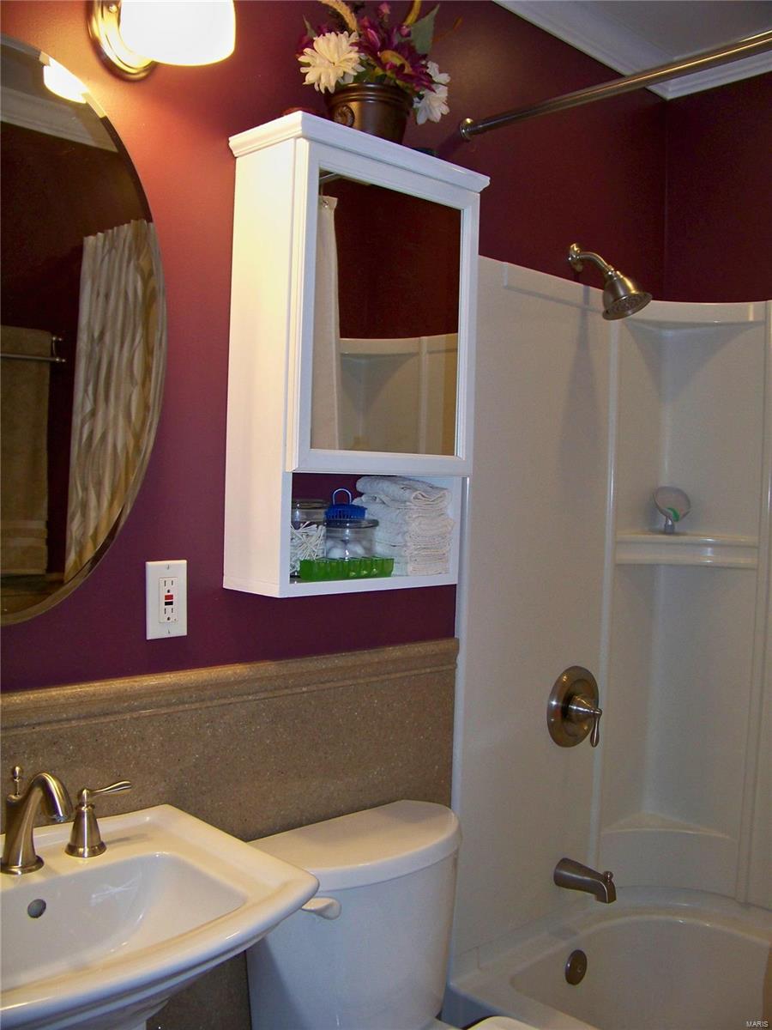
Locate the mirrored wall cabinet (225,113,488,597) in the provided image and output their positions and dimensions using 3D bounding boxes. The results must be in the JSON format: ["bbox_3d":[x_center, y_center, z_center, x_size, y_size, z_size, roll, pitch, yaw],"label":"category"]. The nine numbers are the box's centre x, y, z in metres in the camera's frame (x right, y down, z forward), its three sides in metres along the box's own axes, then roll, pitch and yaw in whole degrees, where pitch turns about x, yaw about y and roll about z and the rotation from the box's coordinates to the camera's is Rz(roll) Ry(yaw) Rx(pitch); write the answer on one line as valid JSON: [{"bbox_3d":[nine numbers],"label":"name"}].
[{"bbox_3d":[-0.044,-0.230,1.610,0.405,0.698,0.179,0,3,-43],"label":"mirrored wall cabinet"}]

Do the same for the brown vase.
[{"bbox_3d":[-0.030,-0.629,1.604,0.143,0.105,0.143,2,2,0],"label":"brown vase"}]

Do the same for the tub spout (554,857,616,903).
[{"bbox_3d":[0.426,0.786,2.119,0.059,0.075,0.149,0,3,-43],"label":"tub spout"}]

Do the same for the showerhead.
[{"bbox_3d":[0.461,-0.495,2.050,0.101,0.165,0.194,0,3,-43],"label":"showerhead"}]

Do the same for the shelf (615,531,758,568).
[{"bbox_3d":[0.693,0.081,2.298,0.308,0.075,0.157,2,2,5],"label":"shelf"}]

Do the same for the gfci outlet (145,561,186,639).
[{"bbox_3d":[-0.331,0.128,1.485,0.070,0.114,0.009,0,3,-43],"label":"gfci outlet"}]

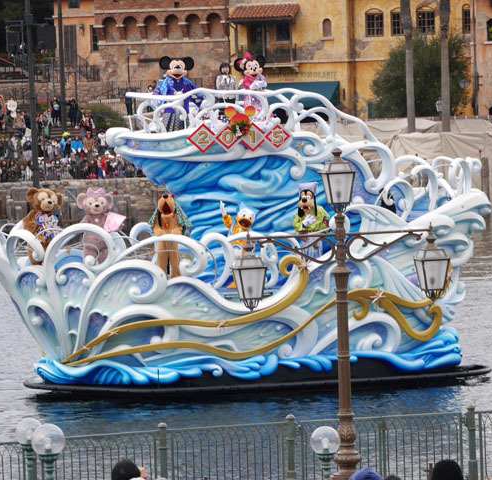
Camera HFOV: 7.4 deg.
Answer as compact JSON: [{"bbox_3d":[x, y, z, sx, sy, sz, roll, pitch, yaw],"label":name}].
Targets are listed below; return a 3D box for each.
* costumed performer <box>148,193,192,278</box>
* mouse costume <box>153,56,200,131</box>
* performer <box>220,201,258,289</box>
[{"bbox_3d":[-1.550,-0.062,78.200,0.880,1.829,0.650,-2,2,0],"label":"costumed performer"},{"bbox_3d":[-1.424,-2.979,79.200,0.960,1.676,0.620,-3,2,-3],"label":"mouse costume"},{"bbox_3d":[-0.133,0.107,77.800,0.770,1.810,0.620,-2,2,5],"label":"performer"}]

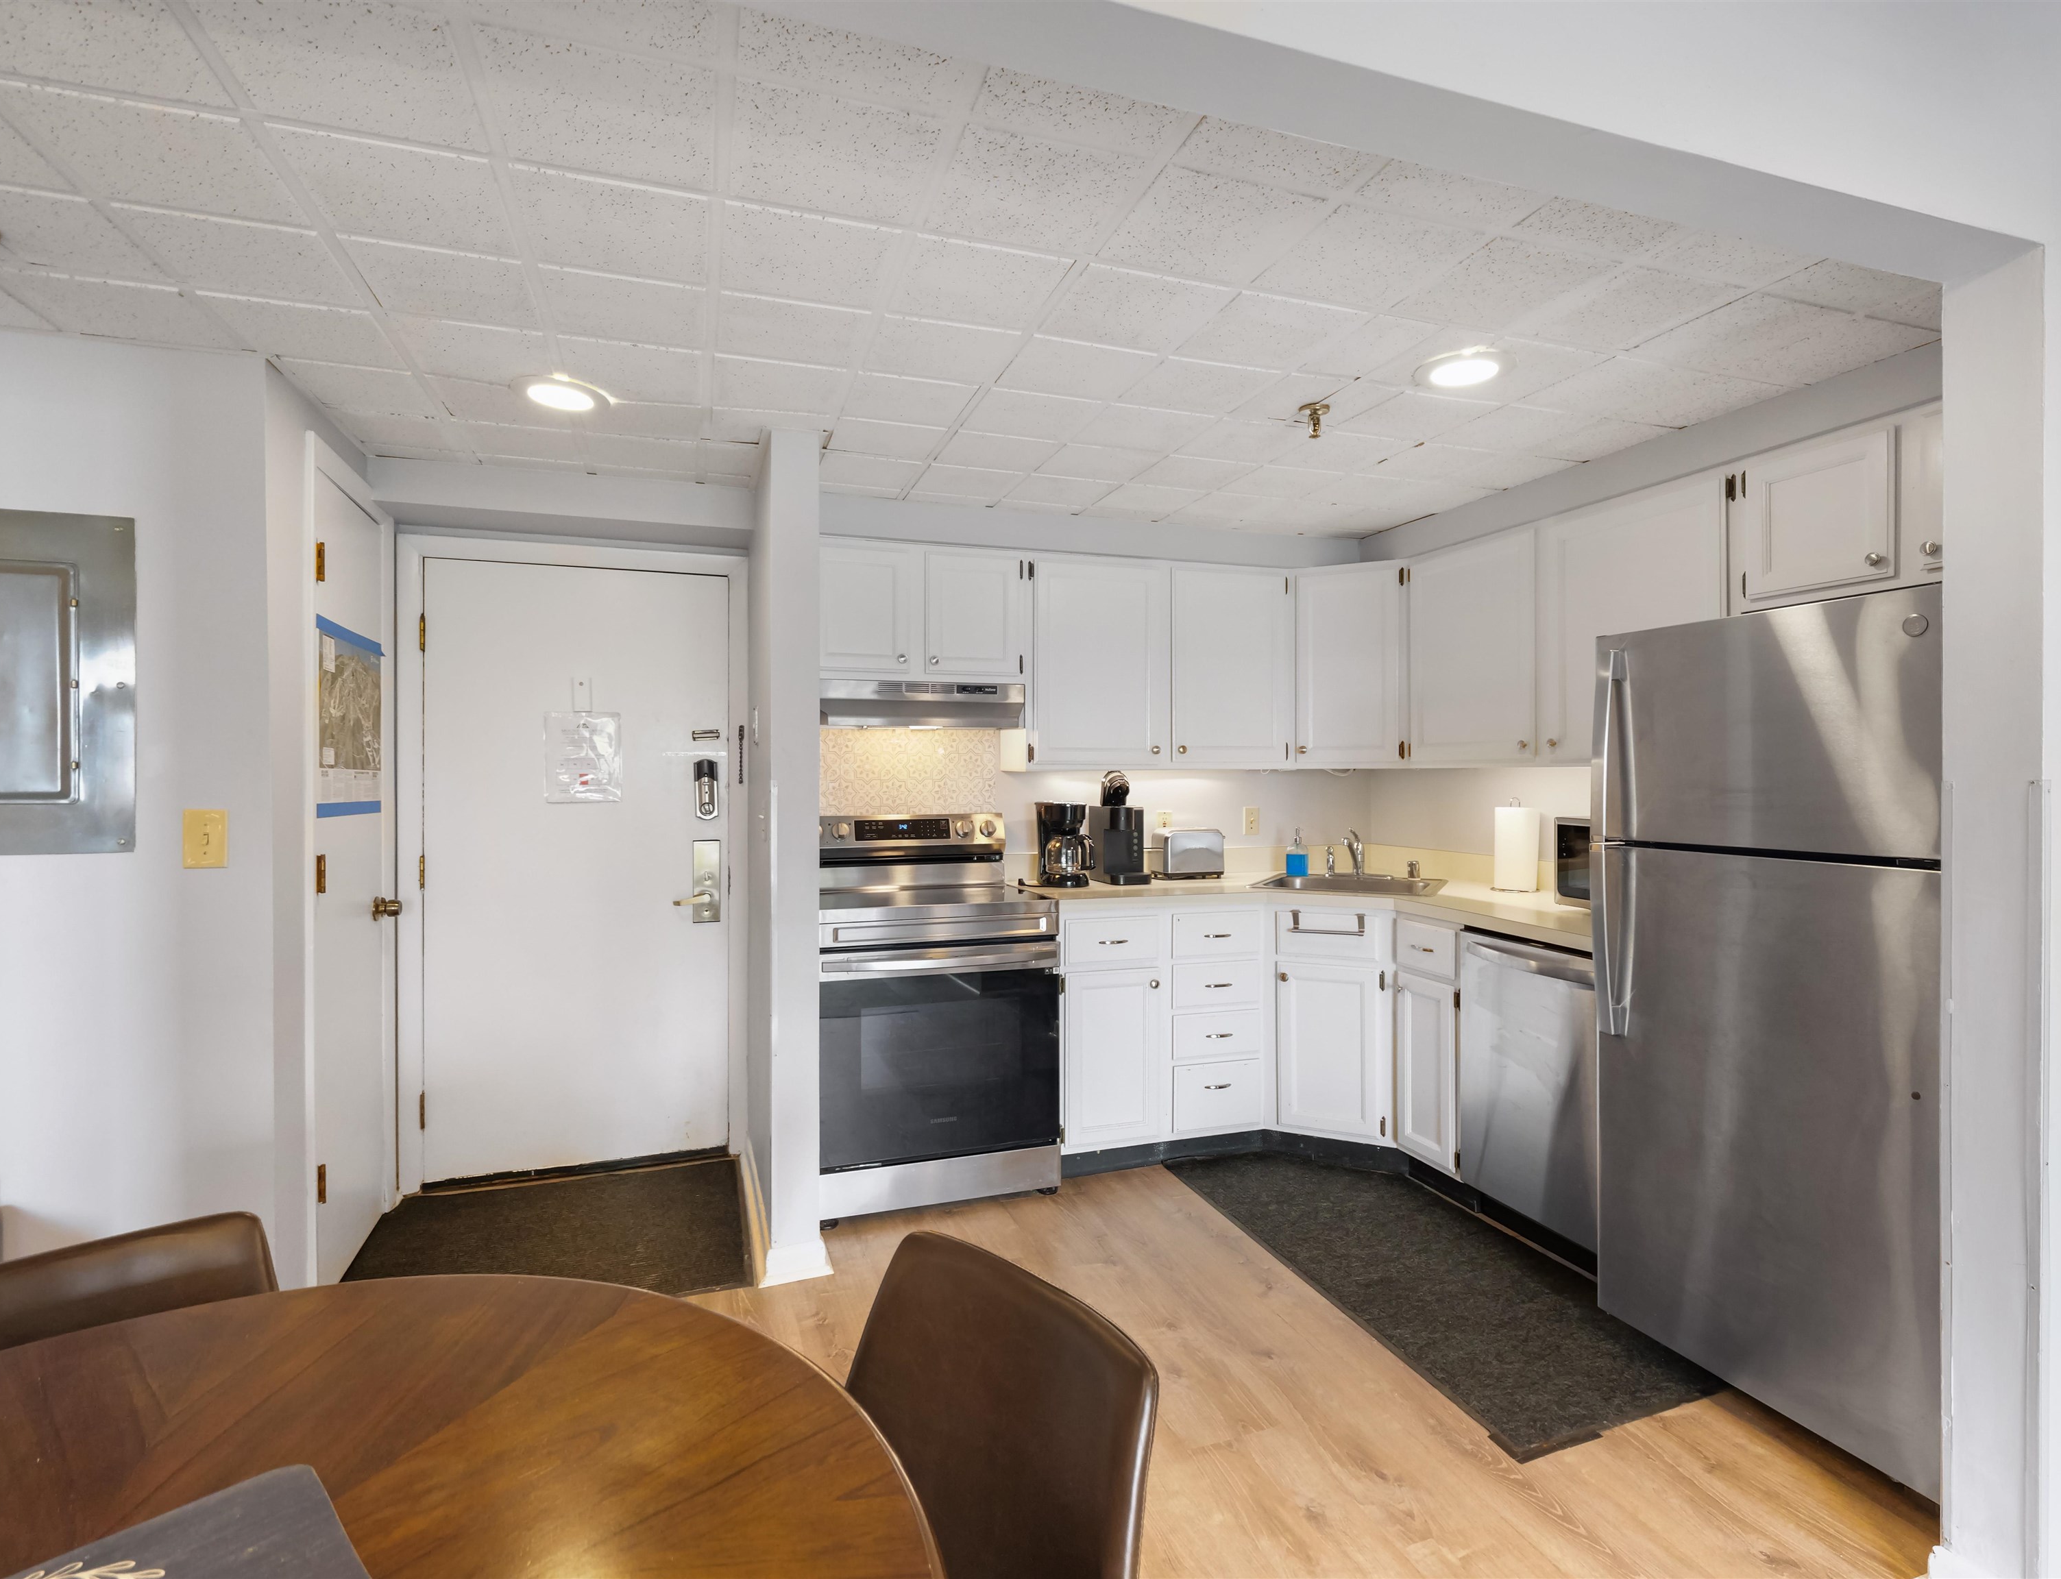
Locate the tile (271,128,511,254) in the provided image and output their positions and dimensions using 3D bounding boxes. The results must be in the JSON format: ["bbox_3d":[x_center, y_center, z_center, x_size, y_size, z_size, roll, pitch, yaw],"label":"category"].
[{"bbox_3d":[-0.961,-0.917,1.490,0.290,0.020,0.290,-1,2,-19],"label":"tile"}]

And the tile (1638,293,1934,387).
[{"bbox_3d":[1.577,-0.940,2.049,0.545,0.020,0.280,0,1,-19],"label":"tile"}]

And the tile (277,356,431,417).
[{"bbox_3d":[-1.559,-0.952,2.298,0.270,0.018,0.290,0,1,-19],"label":"tile"}]

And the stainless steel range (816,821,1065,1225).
[{"bbox_3d":[-0.352,0.674,3.134,0.760,1.170,0.670,0,1,-19],"label":"stainless steel range"}]

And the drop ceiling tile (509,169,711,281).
[{"bbox_3d":[-0.682,-0.932,1.609,0.280,0.020,0.280,0,1,-19],"label":"drop ceiling tile"}]

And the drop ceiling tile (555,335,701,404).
[{"bbox_3d":[-0.885,-0.939,2.180,0.280,0.020,0.280,0,1,-19],"label":"drop ceiling tile"}]

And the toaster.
[{"bbox_3d":[0.571,0.224,3.564,0.225,0.185,0.150,0,1,-18],"label":"toaster"}]

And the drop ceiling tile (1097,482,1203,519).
[{"bbox_3d":[0.386,-0.970,3.239,0.290,0.020,0.290,-1,2,-19],"label":"drop ceiling tile"}]

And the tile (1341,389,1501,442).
[{"bbox_3d":[0.975,-0.945,2.485,0.280,0.020,0.280,0,1,-19],"label":"tile"}]

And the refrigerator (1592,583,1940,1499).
[{"bbox_3d":[1.742,0.448,2.043,0.730,1.625,0.710,0,1,-19],"label":"refrigerator"}]

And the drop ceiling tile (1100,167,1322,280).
[{"bbox_3d":[0.291,-0.933,1.615,0.282,0.020,0.285,-1,1,-19],"label":"drop ceiling tile"}]

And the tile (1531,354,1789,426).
[{"bbox_3d":[1.489,-0.953,2.333,0.510,0.017,0.280,0,1,-18],"label":"tile"}]

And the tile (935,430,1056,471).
[{"bbox_3d":[-0.103,-0.954,2.720,0.290,0.020,0.290,-1,2,-19],"label":"tile"}]

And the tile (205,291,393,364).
[{"bbox_3d":[-1.460,-0.936,1.987,0.280,0.020,0.280,0,1,-19],"label":"tile"}]

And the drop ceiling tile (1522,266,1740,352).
[{"bbox_3d":[1.148,-0.931,1.876,0.290,0.020,0.290,-1,2,-19],"label":"drop ceiling tile"}]

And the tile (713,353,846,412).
[{"bbox_3d":[-0.596,-0.947,2.281,0.282,0.017,0.278,0,1,-18],"label":"tile"}]

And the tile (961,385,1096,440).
[{"bbox_3d":[-0.001,-0.962,2.501,0.295,0.018,0.295,0,1,-19],"label":"tile"}]

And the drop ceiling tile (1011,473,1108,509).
[{"bbox_3d":[0.093,-0.964,3.133,0.282,0.017,0.278,0,1,-18],"label":"drop ceiling tile"}]

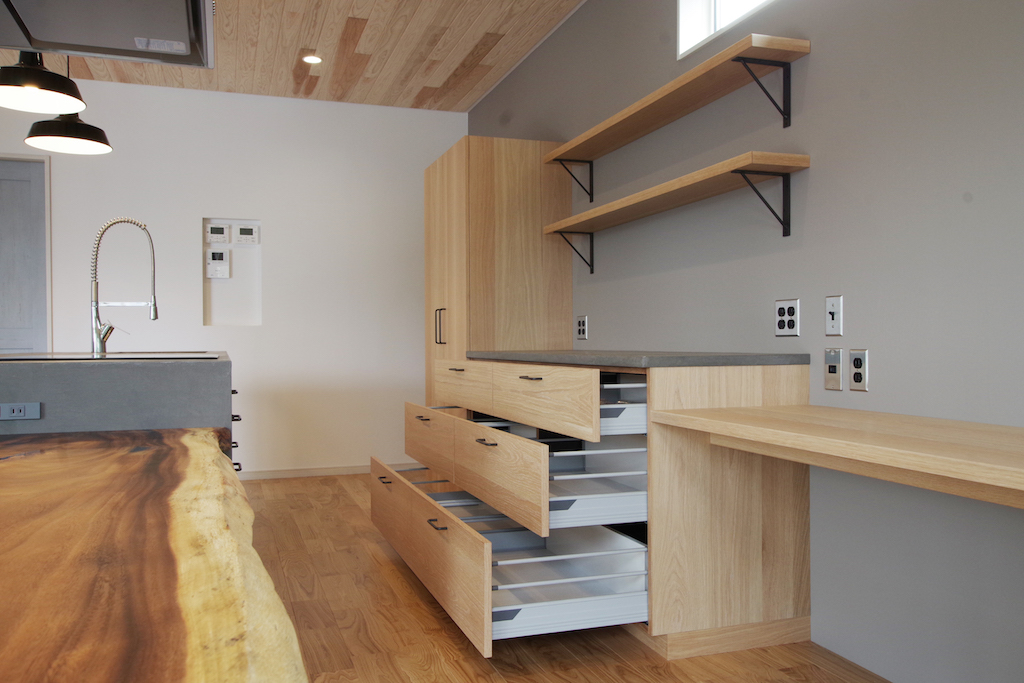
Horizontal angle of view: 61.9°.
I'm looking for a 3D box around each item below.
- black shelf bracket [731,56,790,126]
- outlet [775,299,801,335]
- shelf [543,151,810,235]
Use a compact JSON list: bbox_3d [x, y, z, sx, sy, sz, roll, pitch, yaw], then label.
[{"bbox_3d":[0.750,-0.746,2.563,0.185,0.190,0.037,0,0,-18],"label":"black shelf bracket"},{"bbox_3d":[0.843,-0.071,2.620,0.009,0.114,0.115,0,0,-19],"label":"outlet"},{"bbox_3d":[0.519,-0.527,3.285,0.199,0.035,1.685,0,0,-19],"label":"shelf"}]

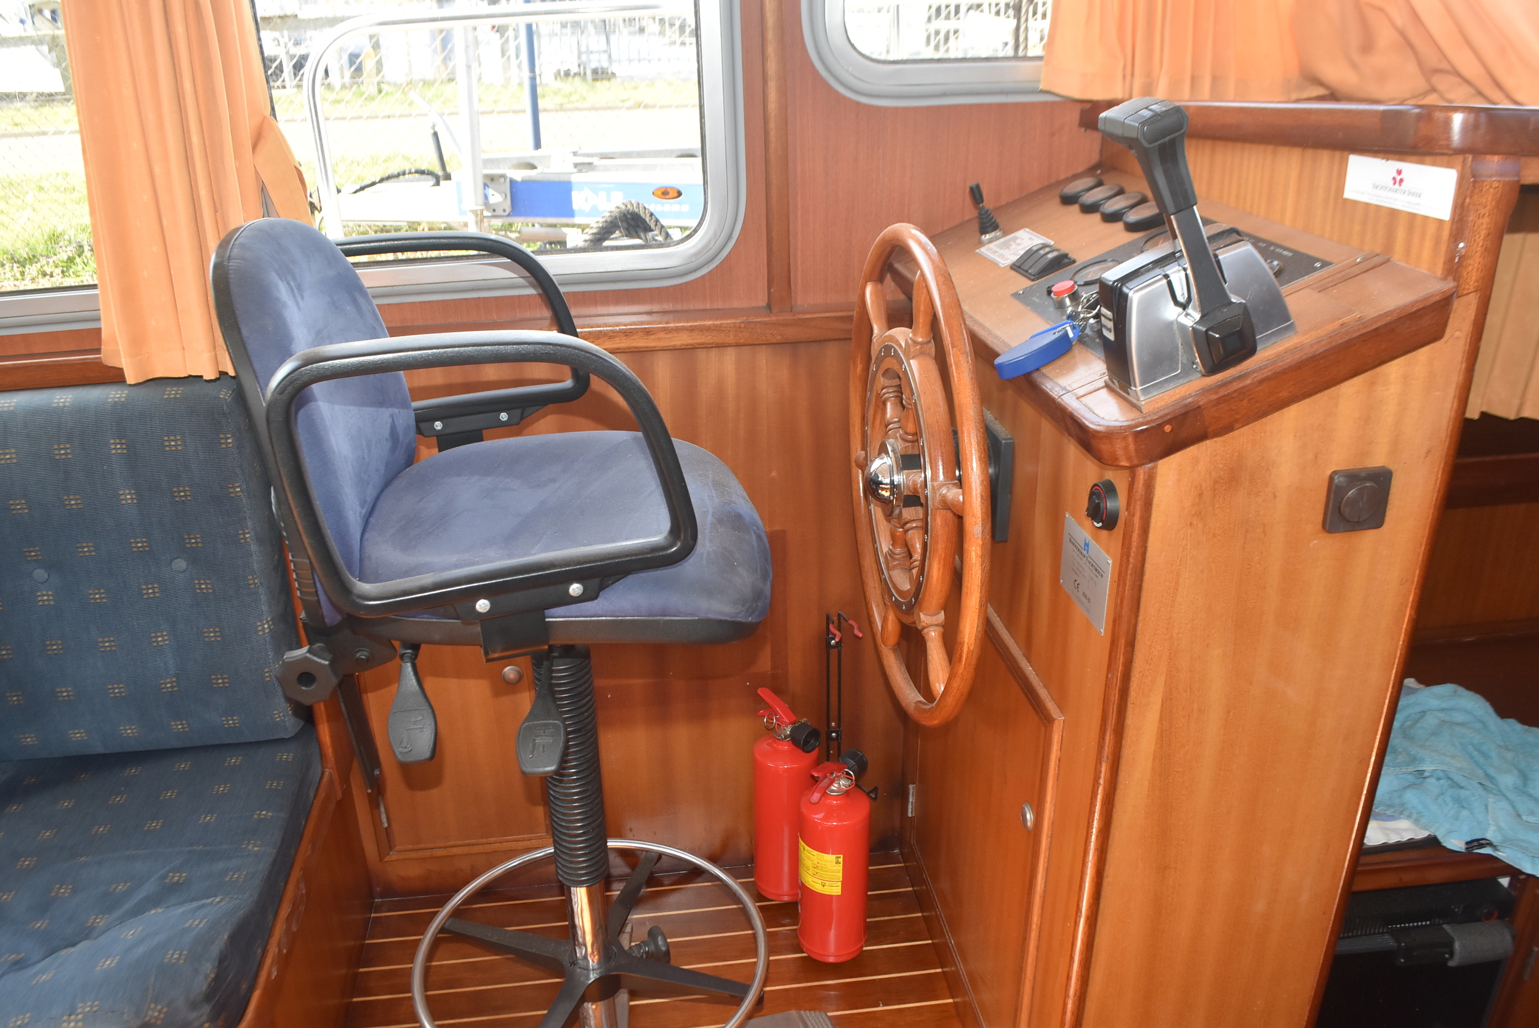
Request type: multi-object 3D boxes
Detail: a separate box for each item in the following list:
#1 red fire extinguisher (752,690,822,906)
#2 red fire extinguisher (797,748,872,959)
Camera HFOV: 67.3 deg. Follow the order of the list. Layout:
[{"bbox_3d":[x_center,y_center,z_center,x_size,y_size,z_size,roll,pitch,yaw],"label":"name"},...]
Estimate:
[{"bbox_3d":[0.031,0.483,1.984,0.112,0.365,0.130,-19,29,-40],"label":"red fire extinguisher"},{"bbox_3d":[0.105,0.532,1.841,0.112,0.365,0.130,20,29,41],"label":"red fire extinguisher"}]

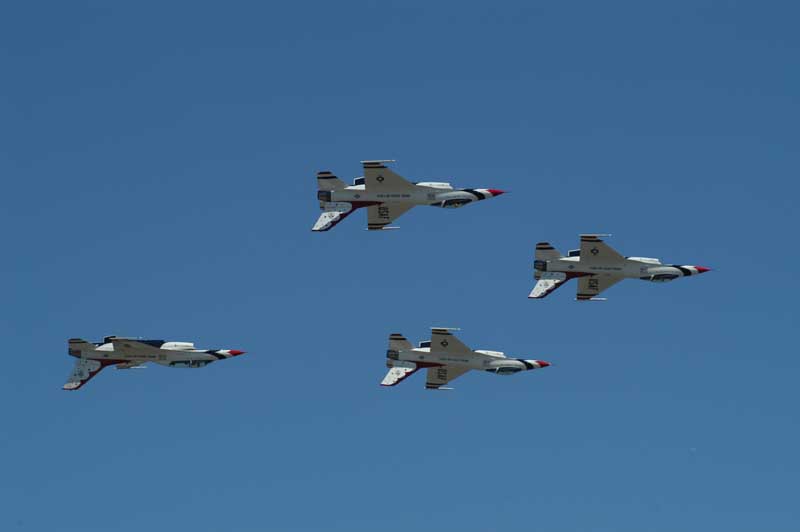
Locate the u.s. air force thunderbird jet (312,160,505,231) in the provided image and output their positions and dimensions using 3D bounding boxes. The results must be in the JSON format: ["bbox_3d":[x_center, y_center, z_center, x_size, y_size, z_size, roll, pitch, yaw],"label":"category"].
[{"bbox_3d":[0.891,-4.496,363.740,15.000,4.300,9.600,0,-31,2],"label":"u.s. air force thunderbird jet"}]

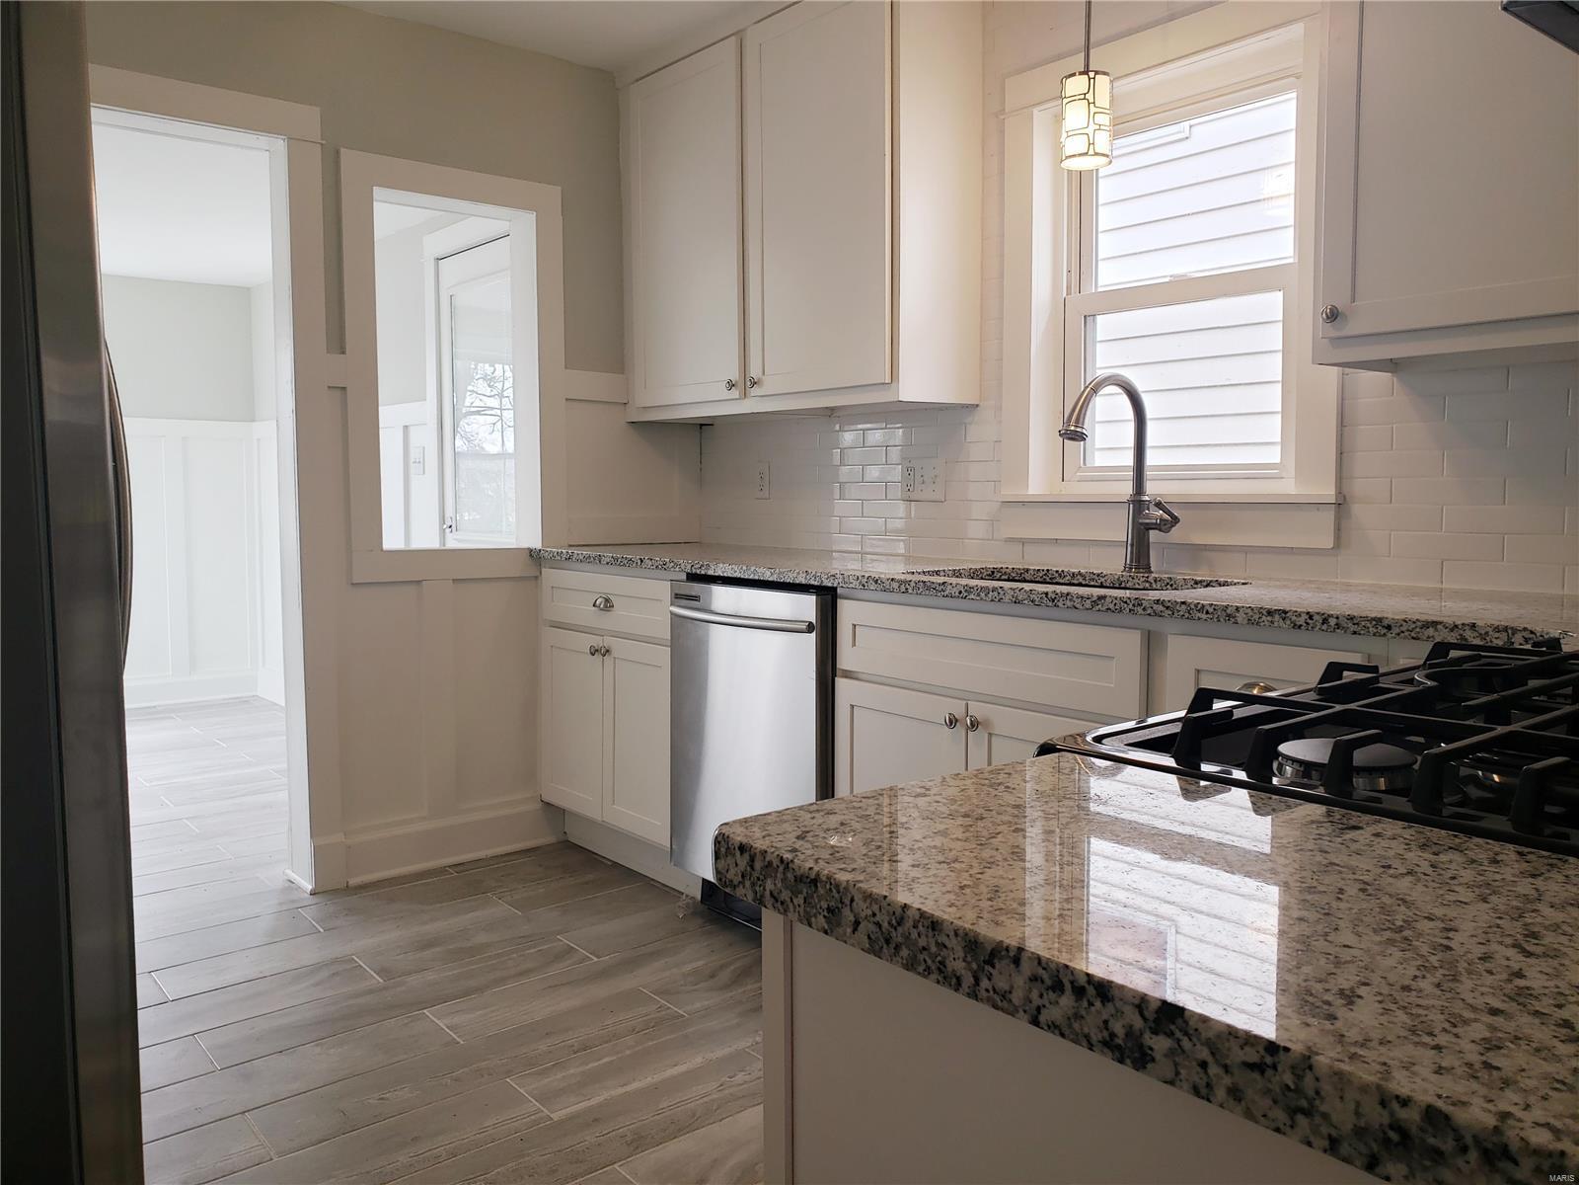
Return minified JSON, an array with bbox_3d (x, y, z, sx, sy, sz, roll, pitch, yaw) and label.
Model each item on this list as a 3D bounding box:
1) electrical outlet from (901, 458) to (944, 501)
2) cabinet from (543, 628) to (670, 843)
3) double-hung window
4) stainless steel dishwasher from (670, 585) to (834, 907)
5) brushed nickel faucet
[{"bbox_3d":[0.365,-0.307,3.241,0.008,0.117,0.168,-4,7,-39],"label":"electrical outlet"},{"bbox_3d":[-0.298,0.387,3.629,0.605,0.559,0.784,-4,7,-39],"label":"cabinet"},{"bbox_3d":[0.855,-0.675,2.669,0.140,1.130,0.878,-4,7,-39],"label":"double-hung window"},{"bbox_3d":[0.117,0.408,3.072,0.620,0.887,0.594,-4,7,-39],"label":"stainless steel dishwasher"},{"bbox_3d":[0.711,-0.248,2.541,0.275,0.422,0.125,-4,7,-39],"label":"brushed nickel faucet"}]

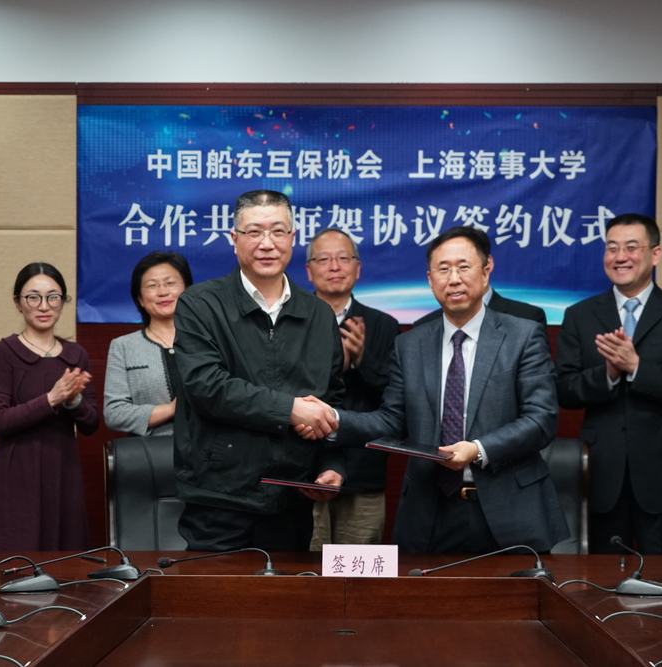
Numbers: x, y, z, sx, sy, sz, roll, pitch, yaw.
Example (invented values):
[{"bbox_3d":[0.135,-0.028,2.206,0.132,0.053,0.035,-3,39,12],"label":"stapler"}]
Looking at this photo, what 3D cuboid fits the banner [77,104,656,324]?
[{"bbox_3d":[0.131,-0.428,7.200,2.090,0.790,0.020,0,0,0],"label":"banner"}]

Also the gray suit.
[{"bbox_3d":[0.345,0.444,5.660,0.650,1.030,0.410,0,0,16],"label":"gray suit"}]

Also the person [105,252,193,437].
[{"bbox_3d":[-0.537,0.545,6.450,0.440,1.620,0.340,0,0,-14],"label":"person"}]

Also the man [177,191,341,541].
[{"bbox_3d":[-0.200,0.485,5.570,0.500,1.770,0.420,0,0,-12],"label":"man"}]

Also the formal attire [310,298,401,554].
[{"bbox_3d":[0.035,0.600,6.720,0.460,1.460,0.360,0,0,-6],"label":"formal attire"}]

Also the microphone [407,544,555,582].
[{"bbox_3d":[0.361,0.547,4.800,0.353,0.095,0.120,0,0,3],"label":"microphone"}]

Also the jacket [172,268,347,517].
[{"bbox_3d":[-0.200,0.162,5.570,0.480,0.690,0.380,0,0,-12],"label":"jacket"}]

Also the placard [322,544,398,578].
[{"bbox_3d":[0.073,0.587,5.120,0.195,0.092,0.075,0,0,0],"label":"placard"}]

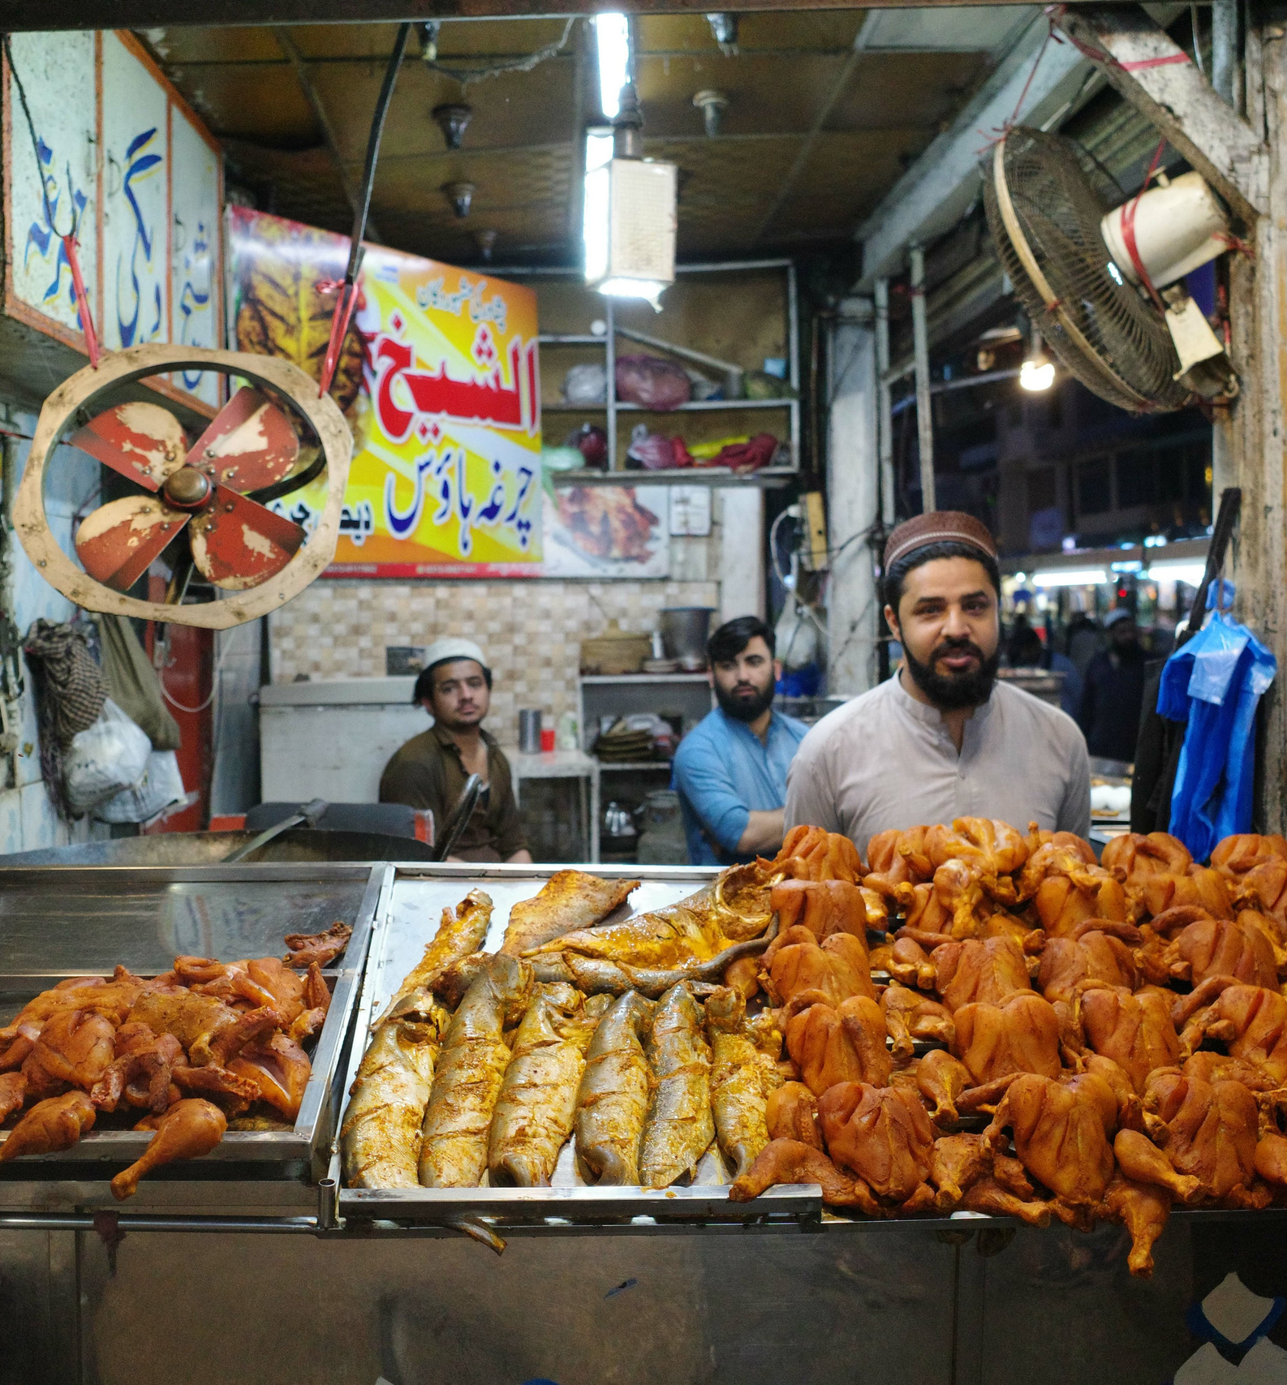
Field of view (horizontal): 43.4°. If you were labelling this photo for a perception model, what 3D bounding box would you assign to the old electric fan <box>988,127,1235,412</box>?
[{"bbox_3d":[0.746,-0.666,2.462,0.510,0.530,0.310,-5,-22,-48],"label":"old electric fan"}]

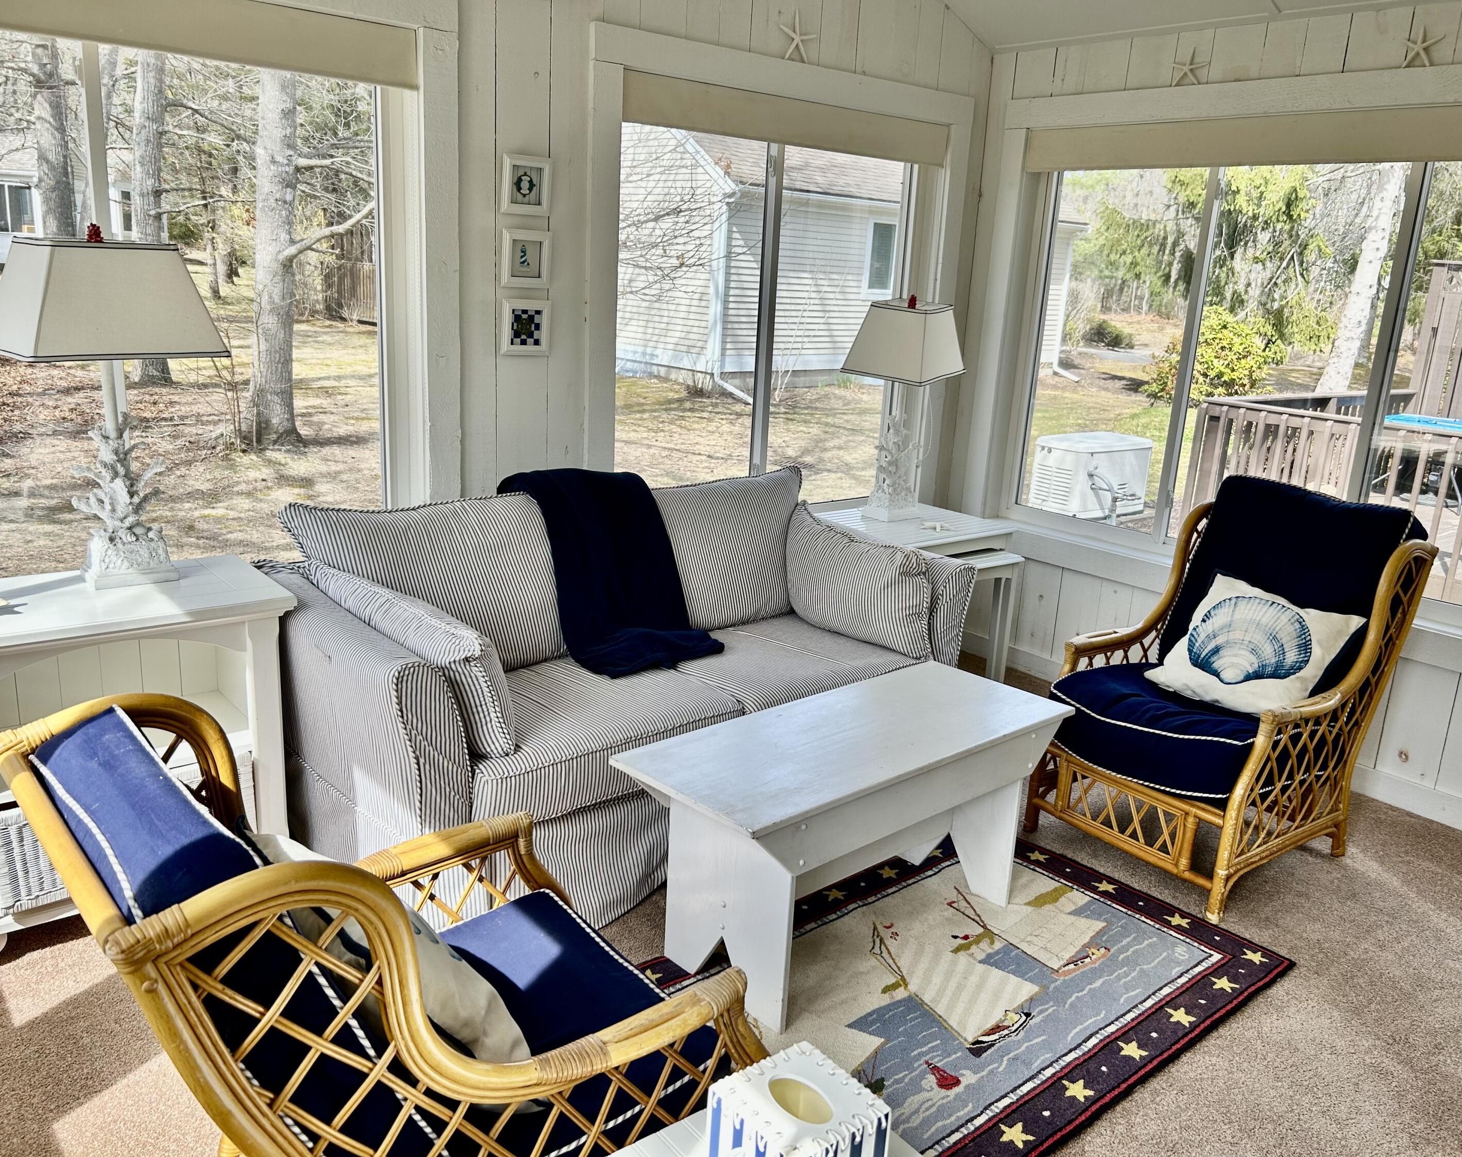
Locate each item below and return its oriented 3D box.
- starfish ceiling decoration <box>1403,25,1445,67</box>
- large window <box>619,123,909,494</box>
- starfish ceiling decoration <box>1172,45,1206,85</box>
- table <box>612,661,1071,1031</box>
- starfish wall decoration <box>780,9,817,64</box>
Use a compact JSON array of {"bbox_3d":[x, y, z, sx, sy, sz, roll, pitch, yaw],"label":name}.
[{"bbox_3d":[1.866,-1.438,3.126,0.018,0.102,0.095,-10,20,-40],"label":"starfish ceiling decoration"},{"bbox_3d":[0.141,-0.842,3.884,1.369,1.273,0.118,-10,20,-40],"label":"large window"},{"bbox_3d":[1.424,-1.595,3.610,0.018,0.110,0.104,-10,20,-40],"label":"starfish ceiling decoration"},{"bbox_3d":[0.271,0.574,2.597,1.036,0.500,0.417,-11,21,-41],"label":"table"},{"bbox_3d":[0.211,-1.650,3.533,0.145,0.149,0.018,-10,20,-40],"label":"starfish wall decoration"}]

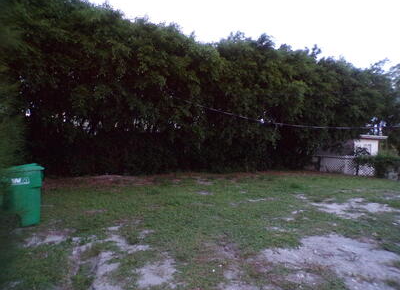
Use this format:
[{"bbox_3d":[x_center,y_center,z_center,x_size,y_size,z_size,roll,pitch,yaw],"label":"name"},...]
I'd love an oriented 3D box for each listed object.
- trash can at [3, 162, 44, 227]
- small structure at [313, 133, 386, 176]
[{"bbox_3d":[-3.400,0.920,5.280,0.780,1.100,0.680,2,-1,-40],"label":"trash can"},{"bbox_3d":[11.500,0.730,21.500,3.100,2.750,3.900,2,-1,-19],"label":"small structure"}]

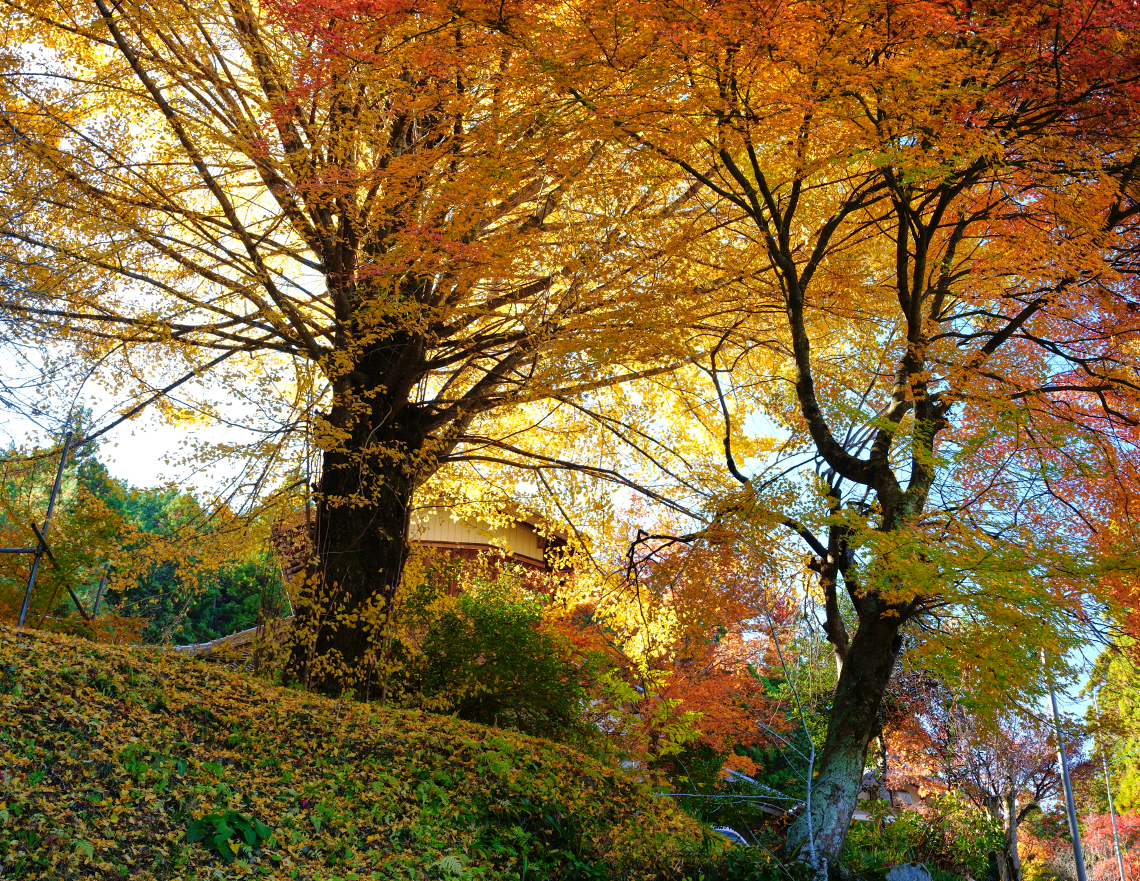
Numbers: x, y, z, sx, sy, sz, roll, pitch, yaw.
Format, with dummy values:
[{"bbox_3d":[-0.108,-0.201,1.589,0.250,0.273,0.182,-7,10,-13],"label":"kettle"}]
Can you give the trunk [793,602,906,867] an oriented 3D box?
[{"bbox_3d":[2.000,2.050,9.163,0.440,1.926,0.420,13,-23,20],"label":"trunk"}]

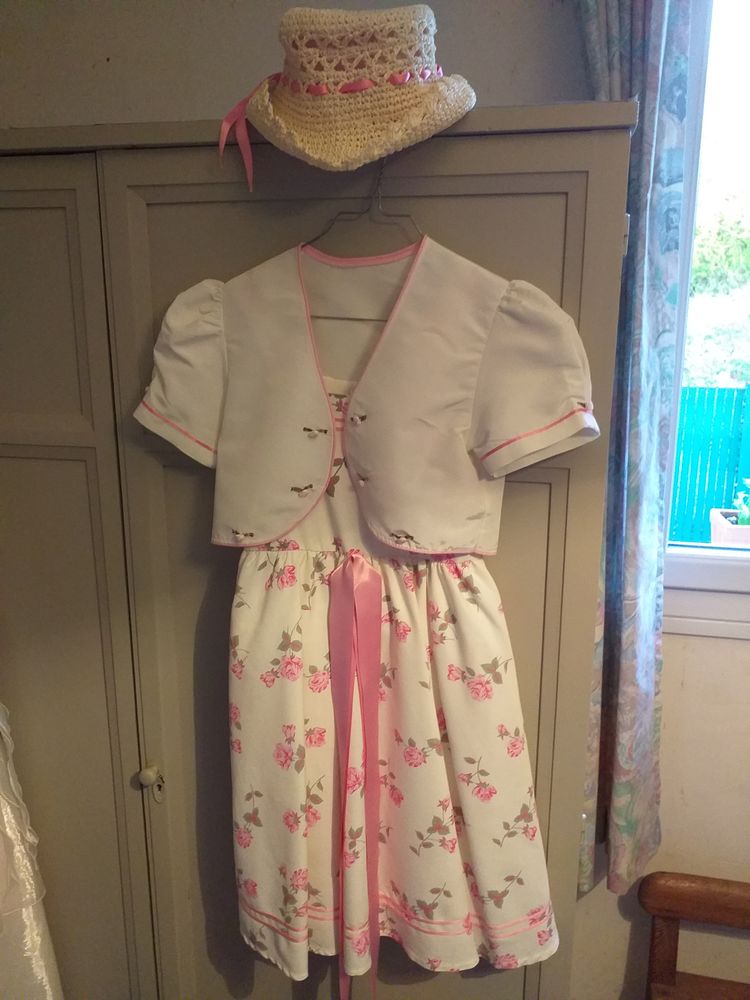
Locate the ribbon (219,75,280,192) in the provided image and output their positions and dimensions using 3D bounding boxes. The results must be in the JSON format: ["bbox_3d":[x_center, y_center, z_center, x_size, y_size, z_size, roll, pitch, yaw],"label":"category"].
[{"bbox_3d":[-0.149,-0.441,0.940,0.070,0.130,0.045,2,13,10],"label":"ribbon"}]

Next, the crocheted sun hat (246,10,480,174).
[{"bbox_3d":[-0.014,-0.493,0.930,0.260,0.170,0.255,1,28,6],"label":"crocheted sun hat"}]

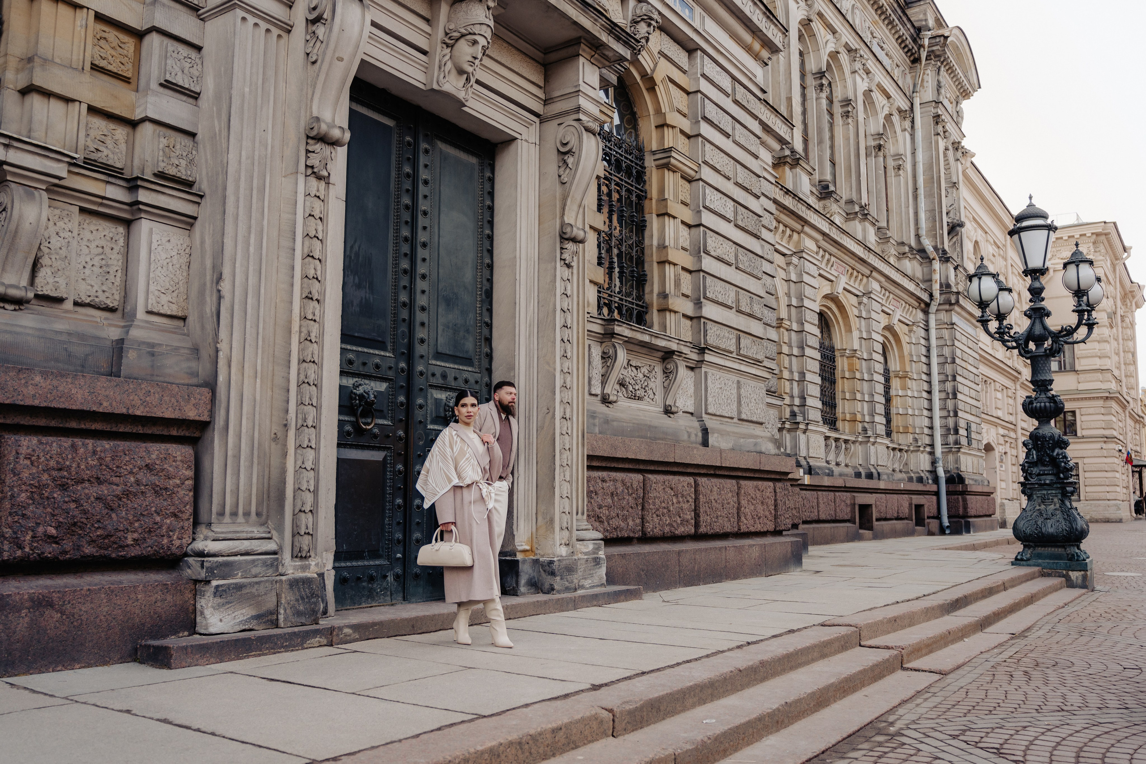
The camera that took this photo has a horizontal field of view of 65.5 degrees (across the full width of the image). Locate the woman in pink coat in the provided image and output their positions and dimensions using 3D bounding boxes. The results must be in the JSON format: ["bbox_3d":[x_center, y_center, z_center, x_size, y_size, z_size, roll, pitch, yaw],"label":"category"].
[{"bbox_3d":[-0.719,0.923,6.222,0.560,1.733,0.440,7,-10,-39],"label":"woman in pink coat"}]

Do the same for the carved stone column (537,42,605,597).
[{"bbox_3d":[0.074,-0.613,8.737,0.549,5.224,0.738,-6,-10,36],"label":"carved stone column"}]

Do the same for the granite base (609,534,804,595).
[{"bbox_3d":[1.722,2.287,11.346,0.360,0.486,5.535,-6,-10,36],"label":"granite base"}]

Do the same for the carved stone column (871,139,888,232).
[{"bbox_3d":[10.383,-6.607,29.984,0.420,3.516,0.420,-6,-10,36],"label":"carved stone column"}]

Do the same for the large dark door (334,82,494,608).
[{"bbox_3d":[-1.431,-0.310,7.713,0.200,4.333,1.980,-6,-10,36],"label":"large dark door"}]

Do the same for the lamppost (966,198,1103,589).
[{"bbox_3d":[7.441,0.055,14.160,2.100,6.241,2.100,-6,-10,36],"label":"lamppost"}]

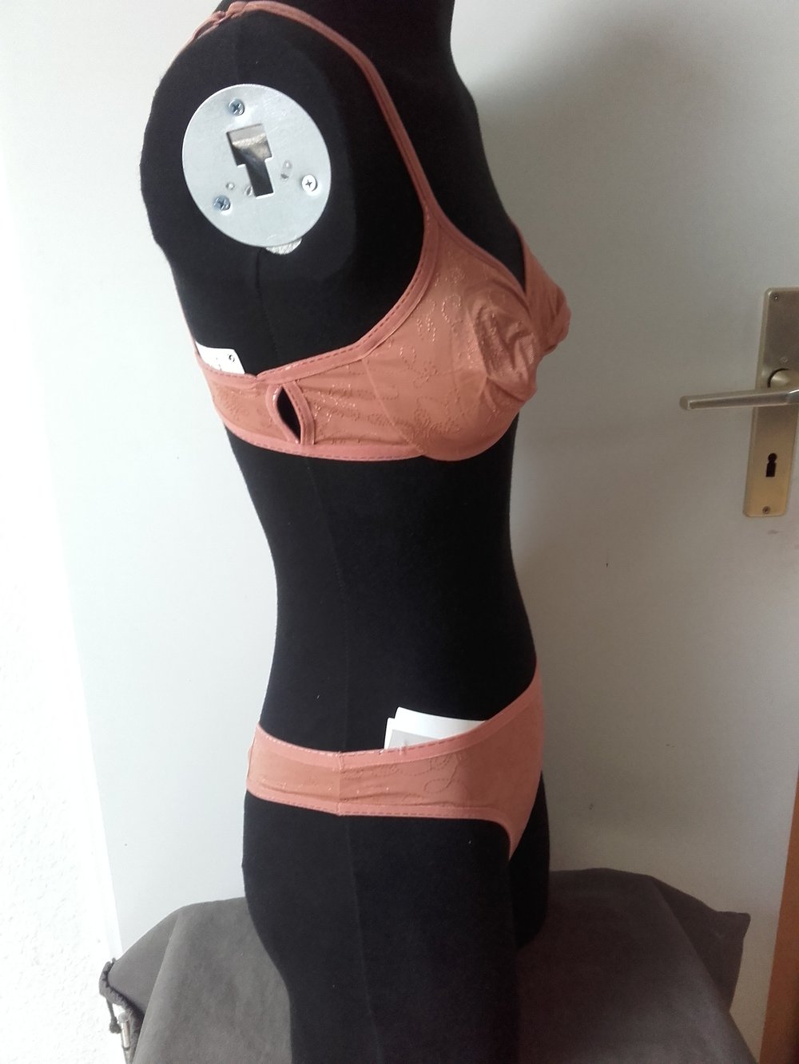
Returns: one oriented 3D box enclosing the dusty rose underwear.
[{"bbox_3d":[0.003,0.197,0.780,0.230,0.205,0.330,4,20,15],"label":"dusty rose underwear"}]

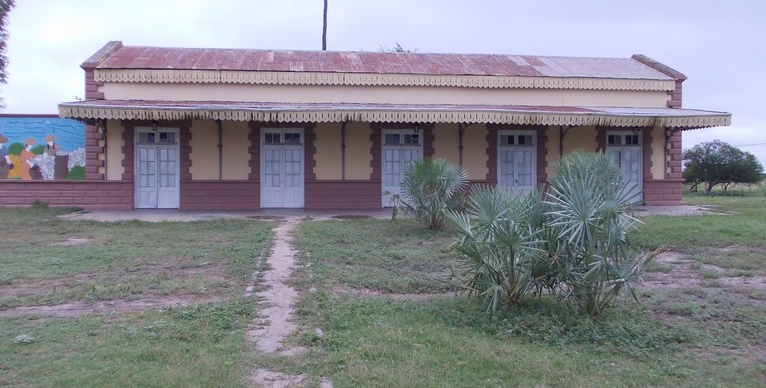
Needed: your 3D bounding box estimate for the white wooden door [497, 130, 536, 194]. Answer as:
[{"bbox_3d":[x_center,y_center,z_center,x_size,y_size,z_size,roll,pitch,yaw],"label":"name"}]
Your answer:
[{"bbox_3d":[5.462,-1.040,25.193,1.649,3.050,0.130,0,1,-8],"label":"white wooden door"}]

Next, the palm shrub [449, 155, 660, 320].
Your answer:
[{"bbox_3d":[1.872,0.444,7.050,2.231,1.741,1.750,0,1,0],"label":"palm shrub"}]

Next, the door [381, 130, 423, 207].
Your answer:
[{"bbox_3d":[0.791,-1.012,24.559,1.649,3.050,0.130,0,1,-8],"label":"door"}]

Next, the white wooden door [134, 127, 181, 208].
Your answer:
[{"bbox_3d":[-8.483,-0.956,23.300,1.649,3.050,0.130,0,1,-8],"label":"white wooden door"}]

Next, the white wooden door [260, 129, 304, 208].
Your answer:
[{"bbox_3d":[-3.870,-0.984,23.927,1.649,3.050,0.130,0,1,-8],"label":"white wooden door"}]

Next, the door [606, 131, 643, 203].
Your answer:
[{"bbox_3d":[10.071,-1.068,25.819,1.649,3.050,0.130,0,1,-8],"label":"door"}]

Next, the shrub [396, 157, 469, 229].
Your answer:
[{"bbox_3d":[1.402,-0.014,17.200,1.944,1.944,1.800,0,1,0],"label":"shrub"}]

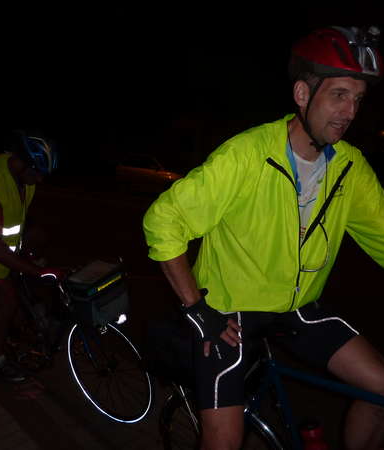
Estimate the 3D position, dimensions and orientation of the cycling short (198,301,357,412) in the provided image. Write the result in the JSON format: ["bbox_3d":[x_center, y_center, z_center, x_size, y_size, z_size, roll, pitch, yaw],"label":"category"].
[{"bbox_3d":[0.250,0.360,1.330,0.430,0.390,0.410,8,12,39],"label":"cycling short"}]

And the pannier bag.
[{"bbox_3d":[-0.525,0.383,2.420,0.200,0.250,0.270,7,12,37],"label":"pannier bag"}]

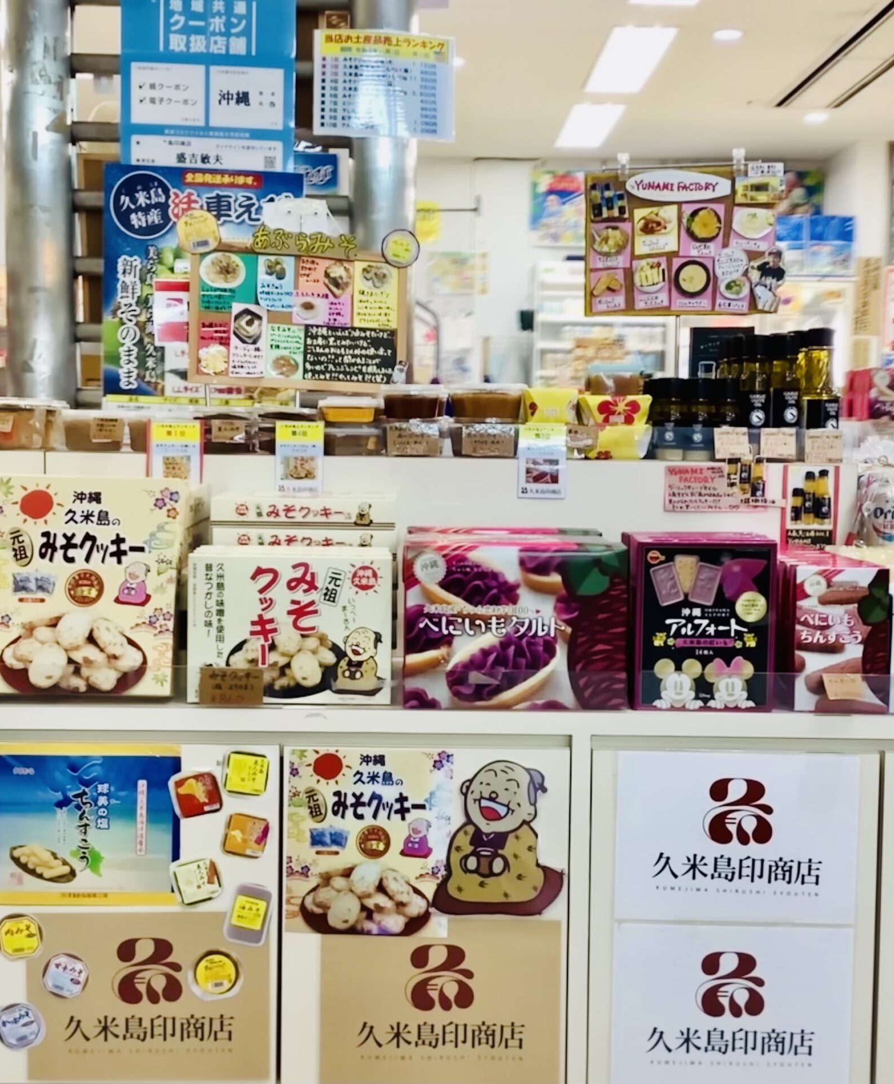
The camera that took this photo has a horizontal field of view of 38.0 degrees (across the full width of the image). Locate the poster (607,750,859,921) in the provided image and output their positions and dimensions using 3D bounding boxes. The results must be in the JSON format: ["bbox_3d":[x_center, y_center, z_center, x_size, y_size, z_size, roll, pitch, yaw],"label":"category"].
[{"bbox_3d":[0.358,0.366,1.600,0.297,0.210,0.006,1,2,-1],"label":"poster"}]

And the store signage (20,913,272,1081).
[{"bbox_3d":[-0.367,0.560,1.596,0.297,0.210,0.006,1,3,-1],"label":"store signage"}]

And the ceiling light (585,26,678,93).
[{"bbox_3d":[0.934,-2.495,6.687,0.310,0.050,1.100,0,3,-3],"label":"ceiling light"}]

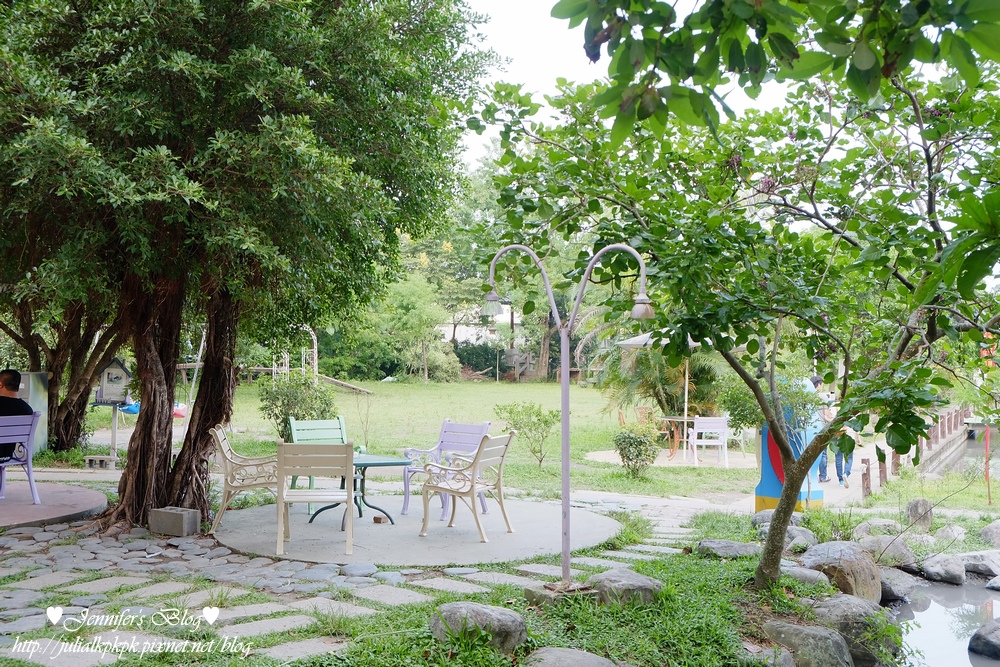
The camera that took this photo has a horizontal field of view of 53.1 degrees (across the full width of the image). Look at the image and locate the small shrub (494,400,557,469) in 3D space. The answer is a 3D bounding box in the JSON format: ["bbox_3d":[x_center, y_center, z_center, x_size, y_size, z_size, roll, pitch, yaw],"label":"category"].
[{"bbox_3d":[0.408,1.544,15.400,0.980,1.020,0.950,1,-1,0],"label":"small shrub"}]

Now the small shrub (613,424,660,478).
[{"bbox_3d":[2.075,1.793,15.200,0.708,0.800,0.700,0,-1,8],"label":"small shrub"}]

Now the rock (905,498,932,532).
[{"bbox_3d":[4.740,2.052,11.300,0.280,0.390,0.260,1,-1,0],"label":"rock"}]

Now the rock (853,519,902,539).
[{"bbox_3d":[4.228,2.184,11.200,0.543,0.200,0.420,0,-1,21],"label":"rock"}]

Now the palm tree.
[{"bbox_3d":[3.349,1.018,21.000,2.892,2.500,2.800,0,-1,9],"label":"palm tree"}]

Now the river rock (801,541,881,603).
[{"bbox_3d":[2.945,2.043,8.600,0.640,0.500,0.550,1,-1,0],"label":"river rock"}]

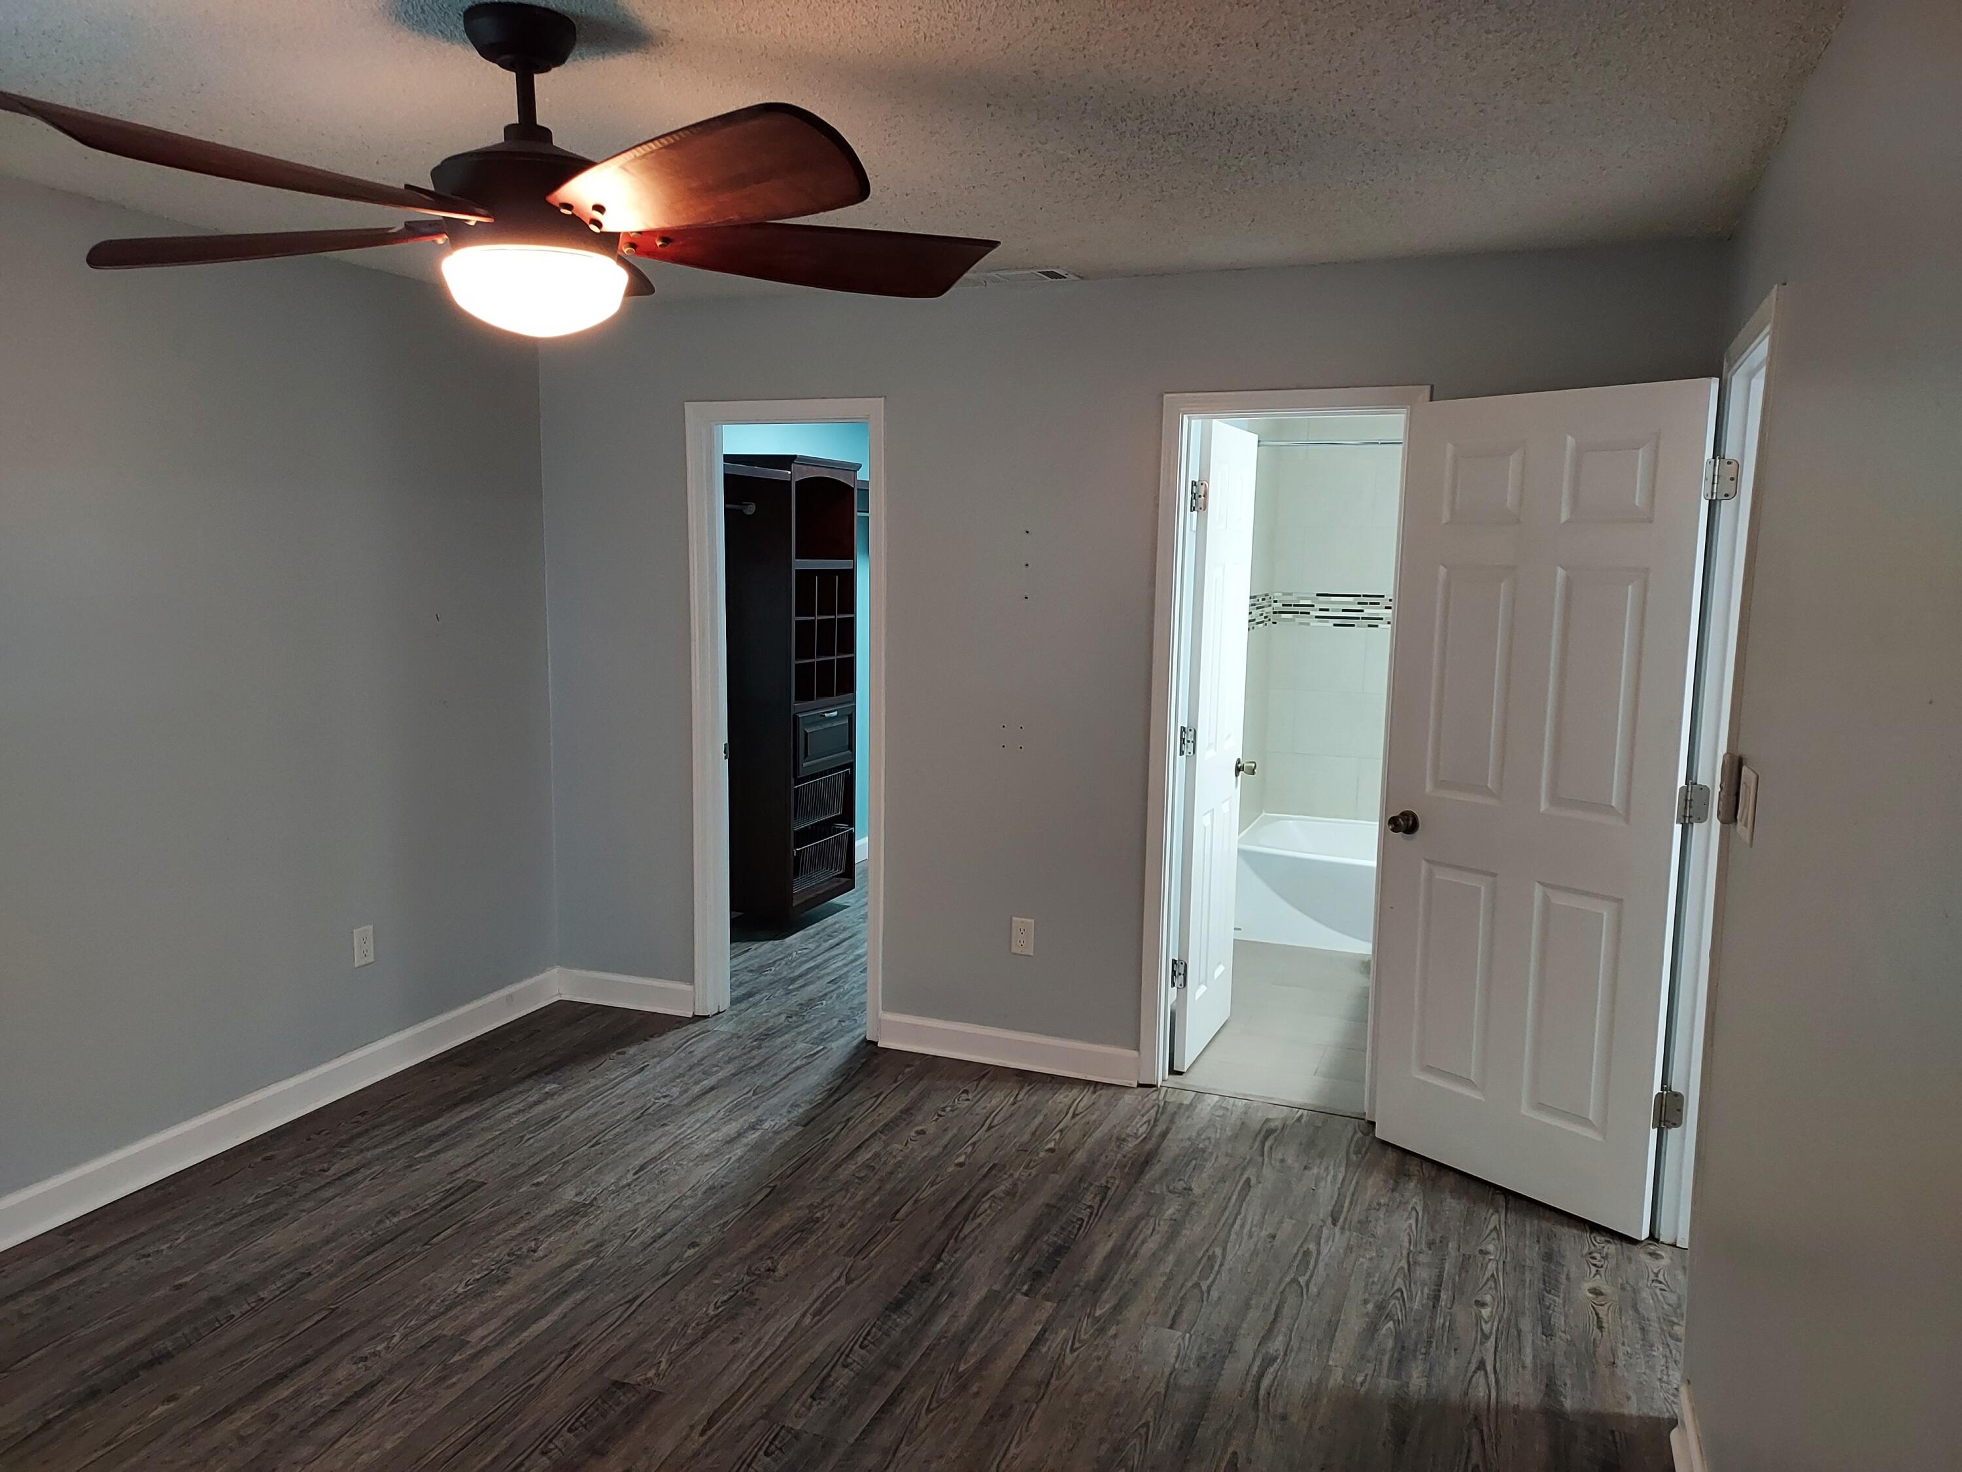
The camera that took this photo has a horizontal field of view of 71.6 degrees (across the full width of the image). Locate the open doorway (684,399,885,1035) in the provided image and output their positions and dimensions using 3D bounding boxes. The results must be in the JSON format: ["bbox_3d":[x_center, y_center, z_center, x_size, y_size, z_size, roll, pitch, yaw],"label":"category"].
[{"bbox_3d":[-0.647,-0.041,4.606,0.745,2.110,0.130,4,8,22],"label":"open doorway"}]

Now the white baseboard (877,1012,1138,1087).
[{"bbox_3d":[0.070,1.007,4.383,0.890,0.108,0.018,4,8,22],"label":"white baseboard"}]

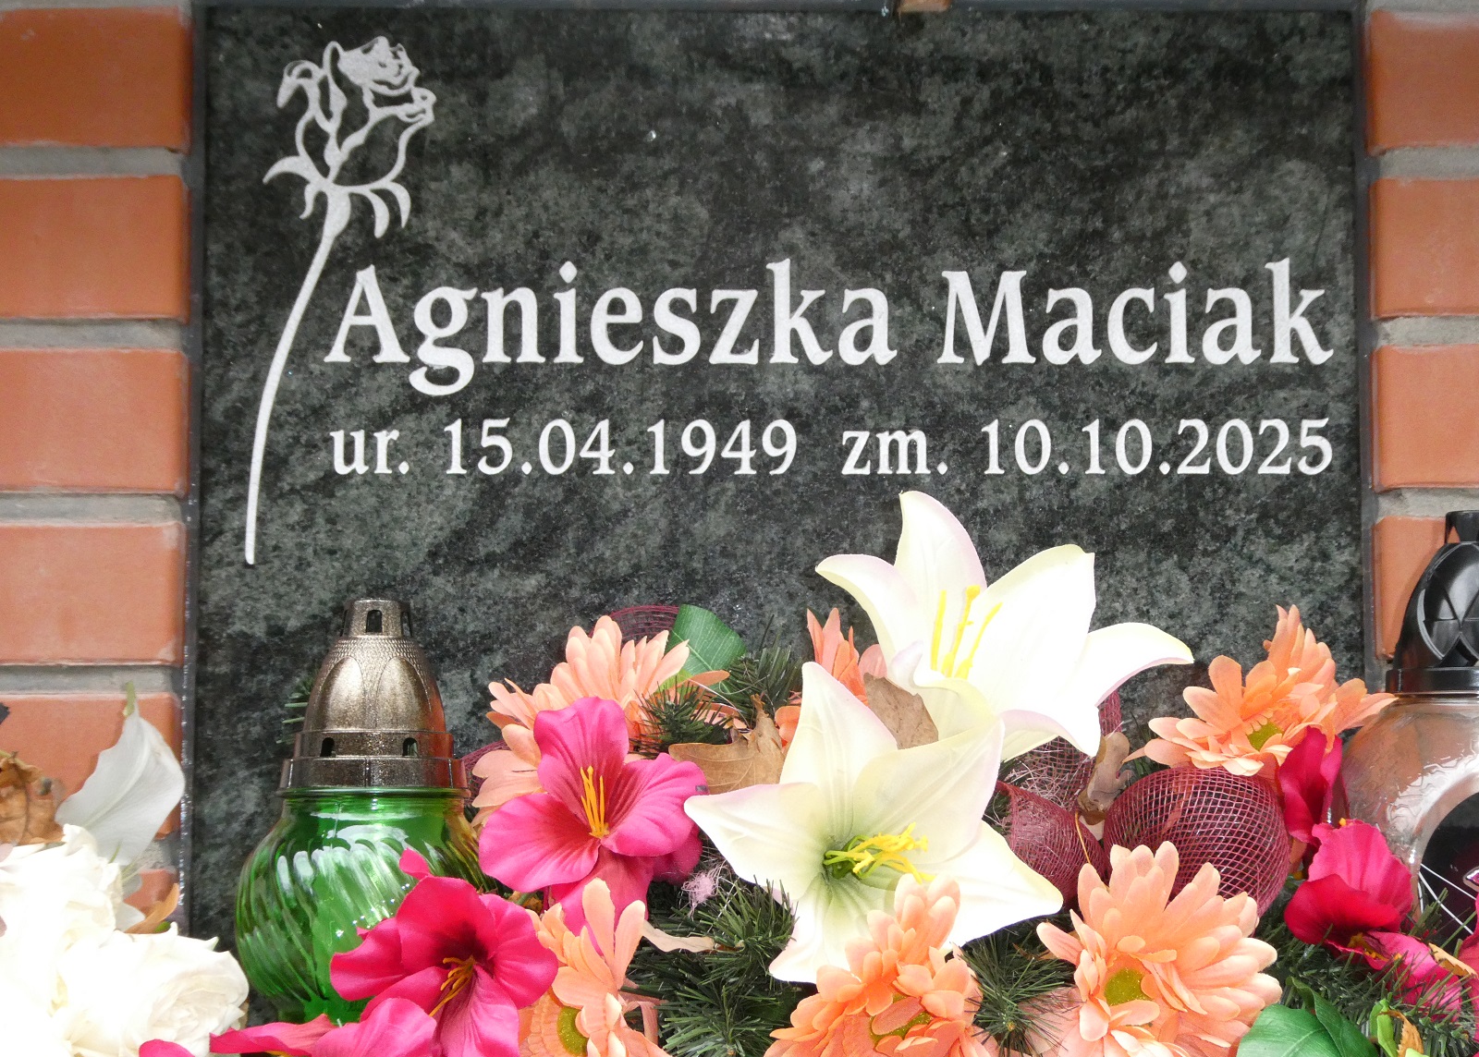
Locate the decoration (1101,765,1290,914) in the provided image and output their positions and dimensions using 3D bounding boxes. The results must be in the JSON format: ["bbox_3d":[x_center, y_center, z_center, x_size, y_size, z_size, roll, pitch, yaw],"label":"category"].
[{"bbox_3d":[0.180,0.125,1.095,0.073,0.062,0.058,0,-4,0],"label":"decoration"}]

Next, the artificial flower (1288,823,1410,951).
[{"bbox_3d":[0.239,0.141,1.085,0.052,0.052,0.045,1,-4,-11],"label":"artificial flower"}]

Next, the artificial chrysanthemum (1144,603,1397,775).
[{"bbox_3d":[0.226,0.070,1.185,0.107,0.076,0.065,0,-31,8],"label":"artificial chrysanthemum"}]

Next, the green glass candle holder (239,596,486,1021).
[{"bbox_3d":[-0.153,0.121,1.160,0.114,0.184,0.114,0,-4,0],"label":"green glass candle holder"}]

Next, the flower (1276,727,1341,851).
[{"bbox_3d":[0.238,0.109,1.160,0.030,0.052,0.040,0,-8,-5],"label":"flower"}]

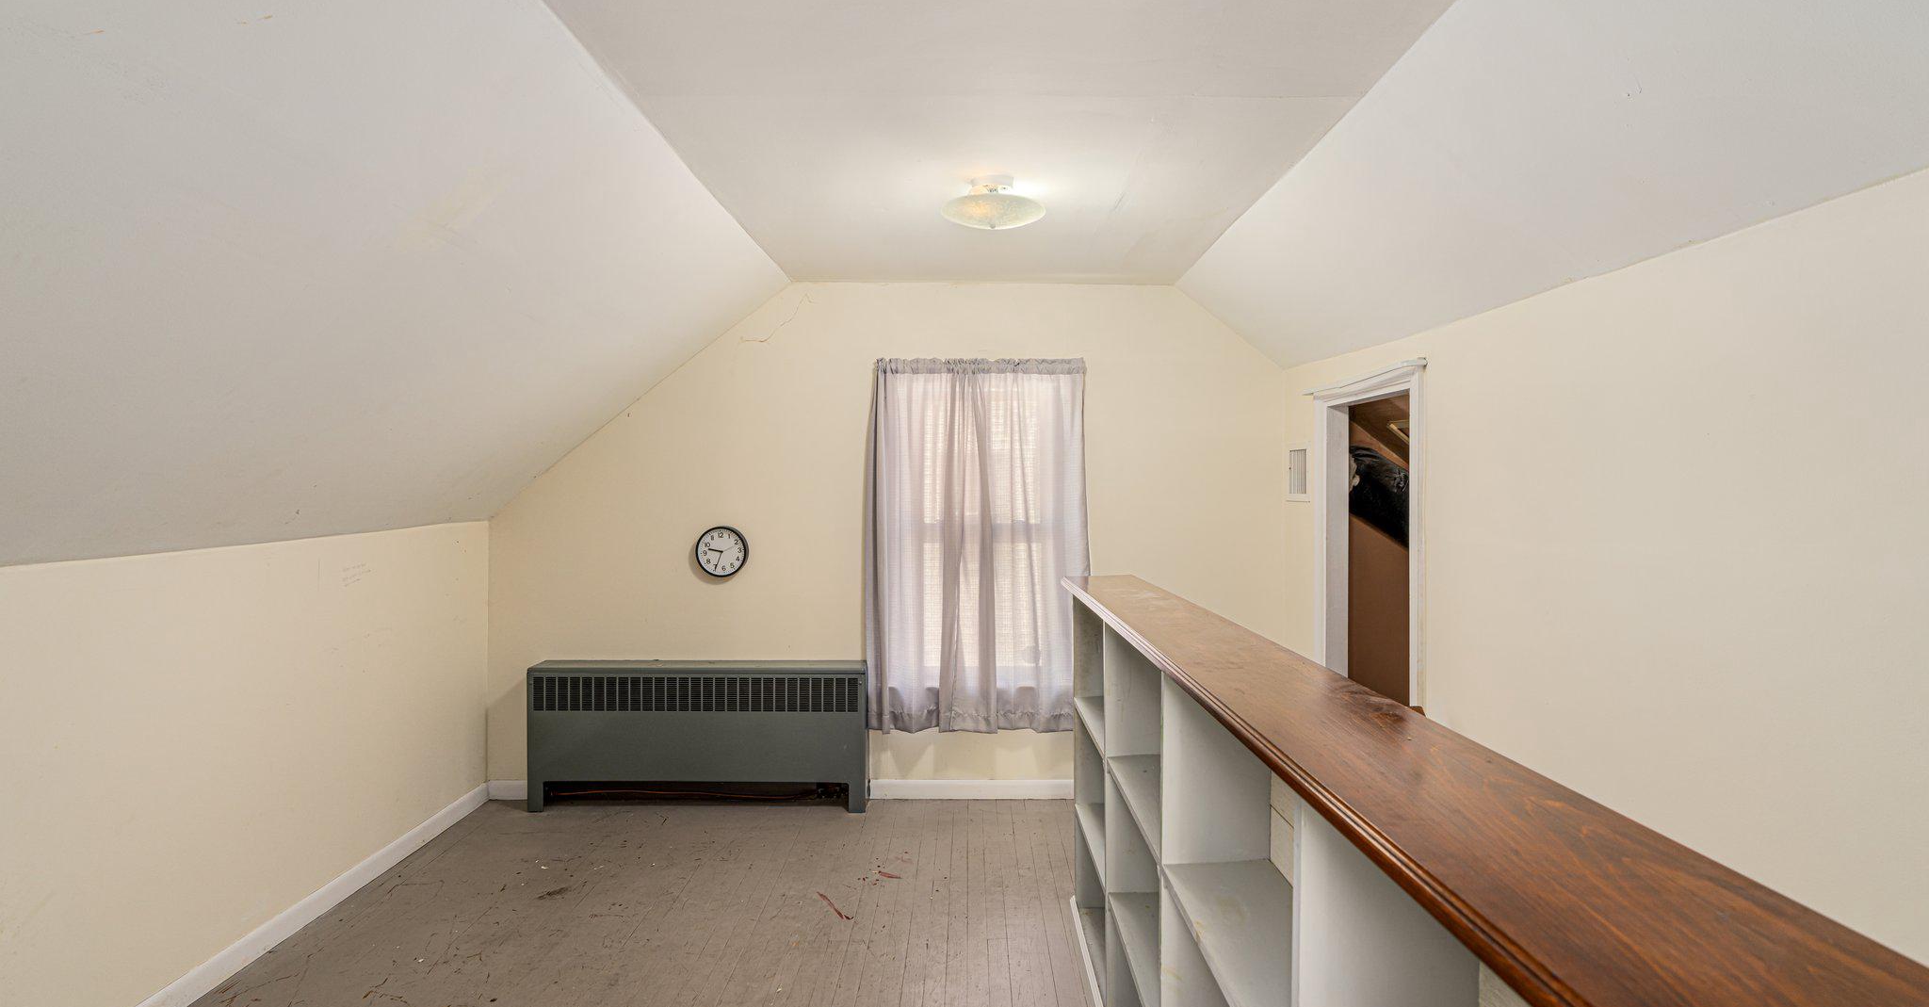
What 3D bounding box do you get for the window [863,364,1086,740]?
[{"bbox_3d":[0.056,0.184,3.740,0.975,1.610,0.120,0,1,0],"label":"window"}]

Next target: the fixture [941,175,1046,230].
[{"bbox_3d":[0.085,-0.885,2.550,0.312,0.133,0.312,0,1,0],"label":"fixture"}]

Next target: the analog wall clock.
[{"bbox_3d":[-1.061,0.212,3.765,0.222,0.222,0.042,0,1,0],"label":"analog wall clock"}]

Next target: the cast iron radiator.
[{"bbox_3d":[-1.140,1.012,3.730,1.440,0.613,0.155,0,1,0],"label":"cast iron radiator"}]

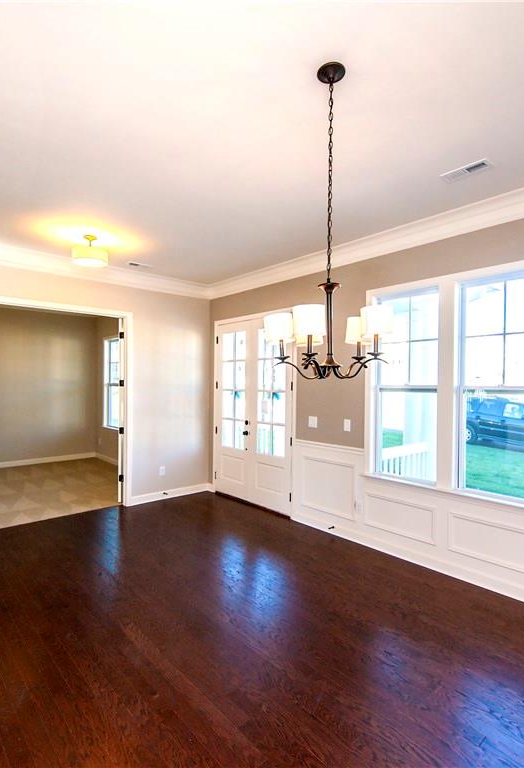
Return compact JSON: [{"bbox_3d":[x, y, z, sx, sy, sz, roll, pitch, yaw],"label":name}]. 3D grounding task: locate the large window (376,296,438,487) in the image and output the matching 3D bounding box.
[{"bbox_3d":[1.350,0.015,3.911,0.090,1.750,0.645,0,0,-41],"label":"large window"}]

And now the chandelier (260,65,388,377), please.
[{"bbox_3d":[0.312,-0.725,1.900,0.600,1.400,0.600,0,0,0],"label":"chandelier"}]

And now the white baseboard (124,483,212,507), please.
[{"bbox_3d":[-1.206,1.548,5.809,1.270,0.092,0.020,0,0,-41],"label":"white baseboard"}]

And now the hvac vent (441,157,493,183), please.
[{"bbox_3d":[1.366,-1.413,2.760,0.137,0.020,0.300,0,0,-41],"label":"hvac vent"}]

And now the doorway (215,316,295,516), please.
[{"bbox_3d":[-0.151,0.369,5.611,0.070,2.440,1.580,0,0,-41],"label":"doorway"}]

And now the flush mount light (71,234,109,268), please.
[{"bbox_3d":[-1.689,-1.329,4.071,0.355,0.235,0.355,0,0,-41],"label":"flush mount light"}]

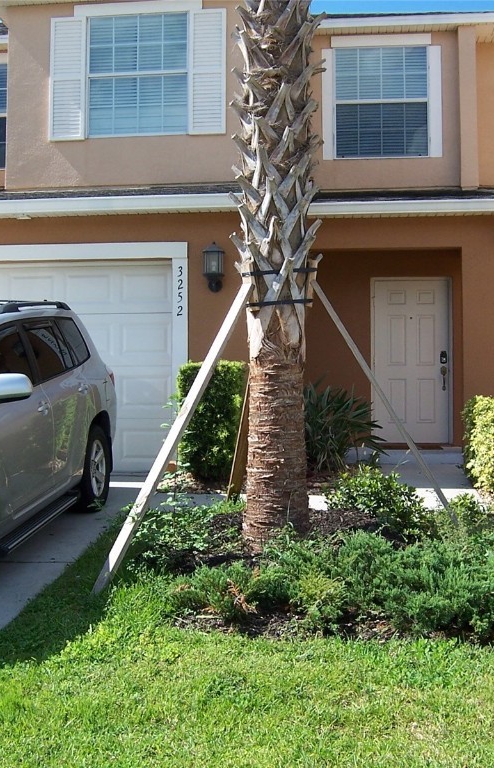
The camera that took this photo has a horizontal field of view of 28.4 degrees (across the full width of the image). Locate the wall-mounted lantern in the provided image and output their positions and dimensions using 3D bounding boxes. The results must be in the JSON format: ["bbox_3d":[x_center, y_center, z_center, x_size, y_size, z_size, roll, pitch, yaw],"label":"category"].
[{"bbox_3d":[-0.327,-1.155,9.680,0.215,0.480,0.250,0,0,6],"label":"wall-mounted lantern"}]

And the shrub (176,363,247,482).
[{"bbox_3d":[-0.323,0.347,9.400,0.650,1.120,0.650,0,0,6],"label":"shrub"}]

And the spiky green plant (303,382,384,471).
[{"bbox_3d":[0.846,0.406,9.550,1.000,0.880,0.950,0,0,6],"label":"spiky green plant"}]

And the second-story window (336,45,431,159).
[{"bbox_3d":[1.721,-3.608,12.490,1.220,1.430,0.100,0,0,6],"label":"second-story window"}]

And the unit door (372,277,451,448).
[{"bbox_3d":[2.068,-0.289,12.250,0.990,2.080,0.120,0,0,6],"label":"unit door"}]

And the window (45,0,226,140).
[{"bbox_3d":[-1.266,-3.614,11.290,2.060,1.560,0.120,0,0,6],"label":"window"}]

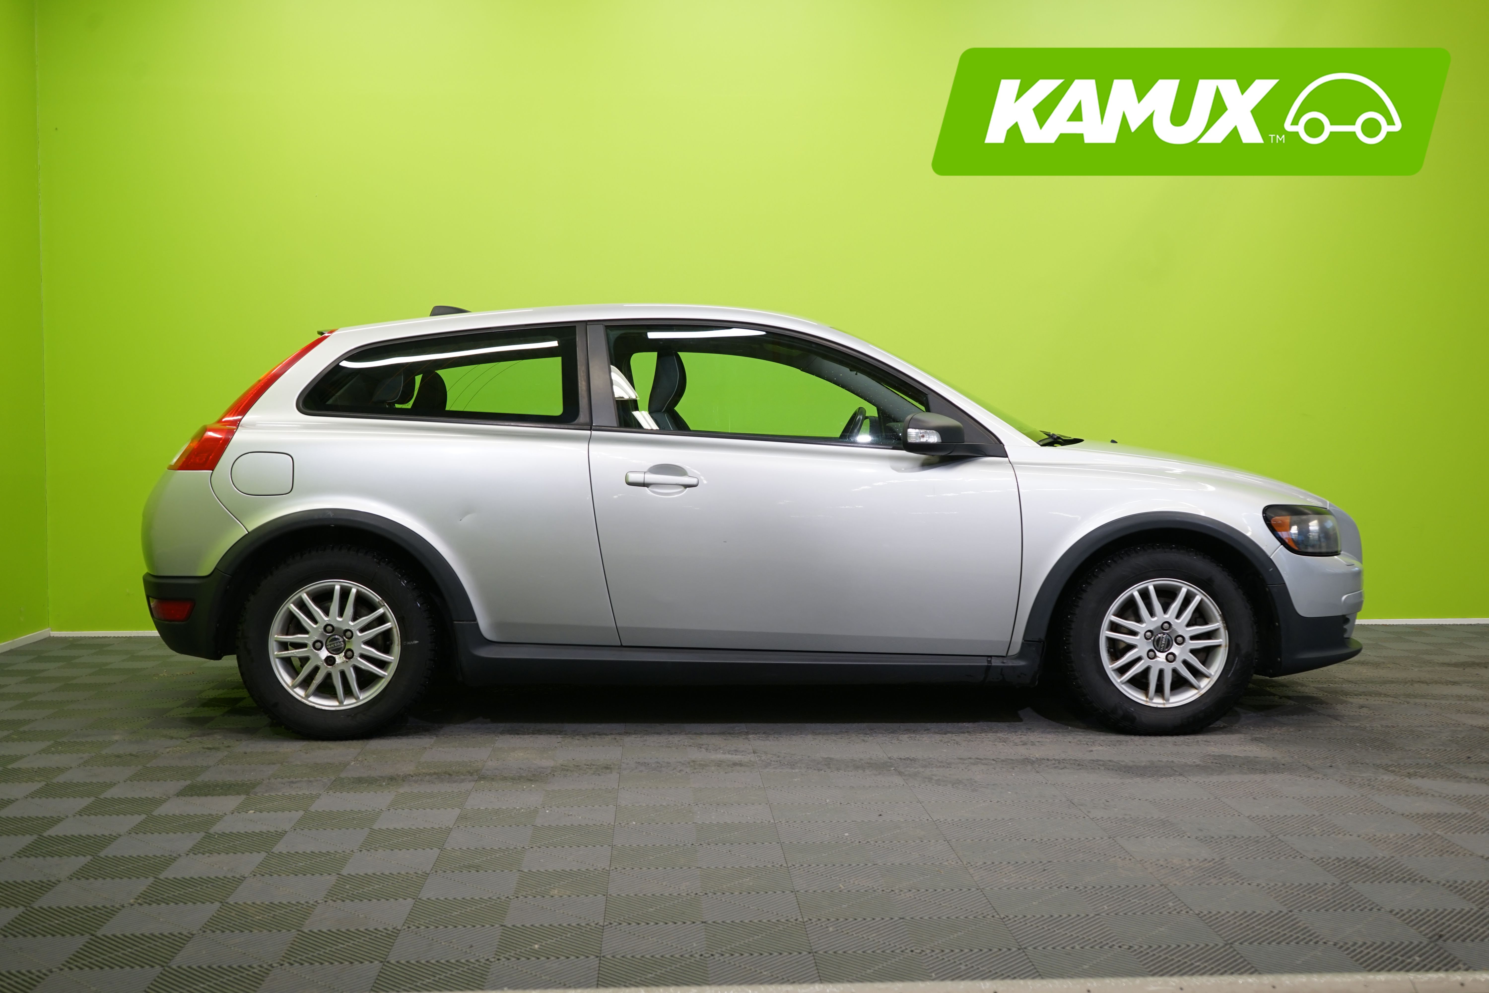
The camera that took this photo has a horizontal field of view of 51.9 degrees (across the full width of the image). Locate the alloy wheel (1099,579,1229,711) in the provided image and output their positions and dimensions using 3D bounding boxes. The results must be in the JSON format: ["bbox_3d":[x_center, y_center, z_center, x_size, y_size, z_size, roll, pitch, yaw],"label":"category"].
[{"bbox_3d":[1.343,0.466,4.983,0.418,0.418,0.175,0,3,-1],"label":"alloy wheel"}]

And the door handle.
[{"bbox_3d":[-0.259,-0.054,4.831,0.235,0.056,0.050,0,3,-1],"label":"door handle"}]

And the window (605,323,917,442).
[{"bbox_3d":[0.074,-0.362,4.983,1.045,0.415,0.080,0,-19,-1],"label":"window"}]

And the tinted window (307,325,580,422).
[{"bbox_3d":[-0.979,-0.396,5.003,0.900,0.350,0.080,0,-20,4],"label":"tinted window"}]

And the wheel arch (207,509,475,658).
[{"bbox_3d":[-1.270,0.274,4.856,0.838,0.472,0.120,0,3,-1],"label":"wheel arch"}]

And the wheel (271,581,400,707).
[{"bbox_3d":[-1.297,0.467,4.924,0.418,0.418,0.175,0,3,-1],"label":"wheel"}]

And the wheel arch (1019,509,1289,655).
[{"bbox_3d":[1.297,0.273,4.913,0.850,0.450,0.120,0,3,-1],"label":"wheel arch"}]

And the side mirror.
[{"bbox_3d":[0.587,-0.197,4.787,0.190,0.140,0.215,0,3,-1],"label":"side mirror"}]

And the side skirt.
[{"bbox_3d":[0.012,0.502,4.915,1.865,0.213,0.120,0,3,-1],"label":"side skirt"}]

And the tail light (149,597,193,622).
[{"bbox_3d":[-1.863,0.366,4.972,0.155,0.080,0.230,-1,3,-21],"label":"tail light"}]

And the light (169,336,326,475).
[{"bbox_3d":[-1.633,-0.307,4.978,0.500,0.450,0.270,0,3,-1],"label":"light"}]

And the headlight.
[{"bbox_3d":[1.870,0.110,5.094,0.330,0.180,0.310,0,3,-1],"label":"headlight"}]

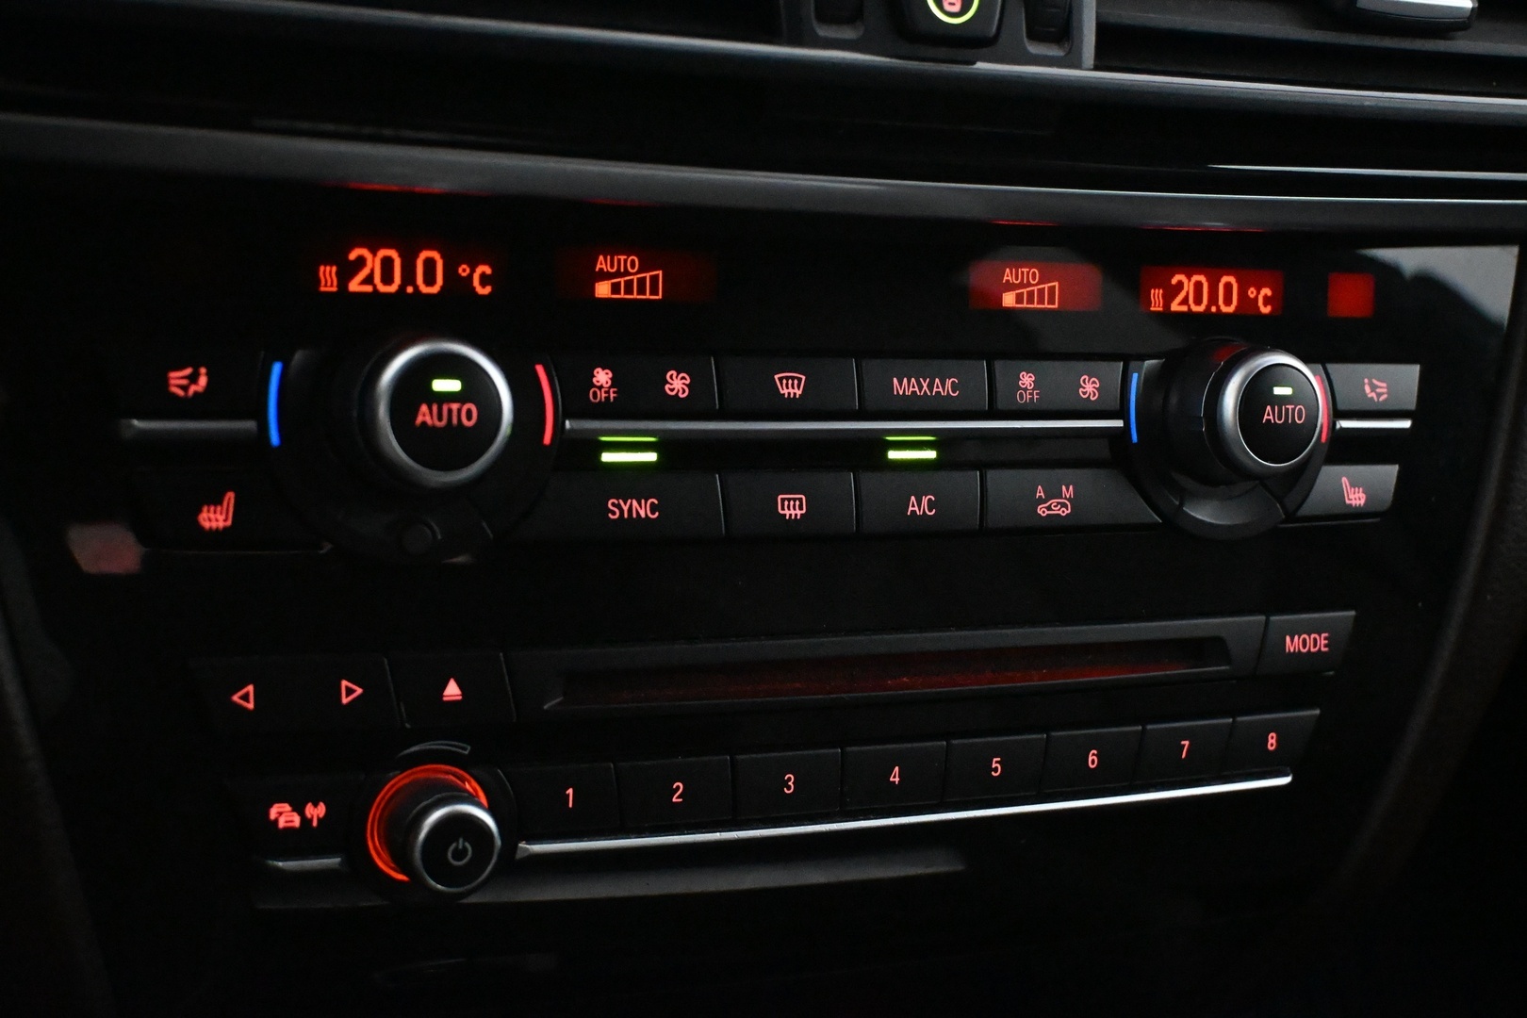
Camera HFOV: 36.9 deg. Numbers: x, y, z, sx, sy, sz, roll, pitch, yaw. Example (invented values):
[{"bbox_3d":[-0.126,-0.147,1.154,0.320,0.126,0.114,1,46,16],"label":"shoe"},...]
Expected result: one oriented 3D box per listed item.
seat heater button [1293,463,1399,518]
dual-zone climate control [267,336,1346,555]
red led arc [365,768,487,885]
[{"bbox_3d":[0.104,-0.004,0.416,0.023,0.009,0.007,-1,8,-27],"label":"seat heater button"},{"bbox_3d":[0.019,-0.009,0.362,0.195,0.033,0.020,-1,8,-27],"label":"dual-zone climate control"},{"bbox_3d":[-0.049,0.046,0.337,0.018,0.018,0.003,-1,10,-27],"label":"red led arc"}]

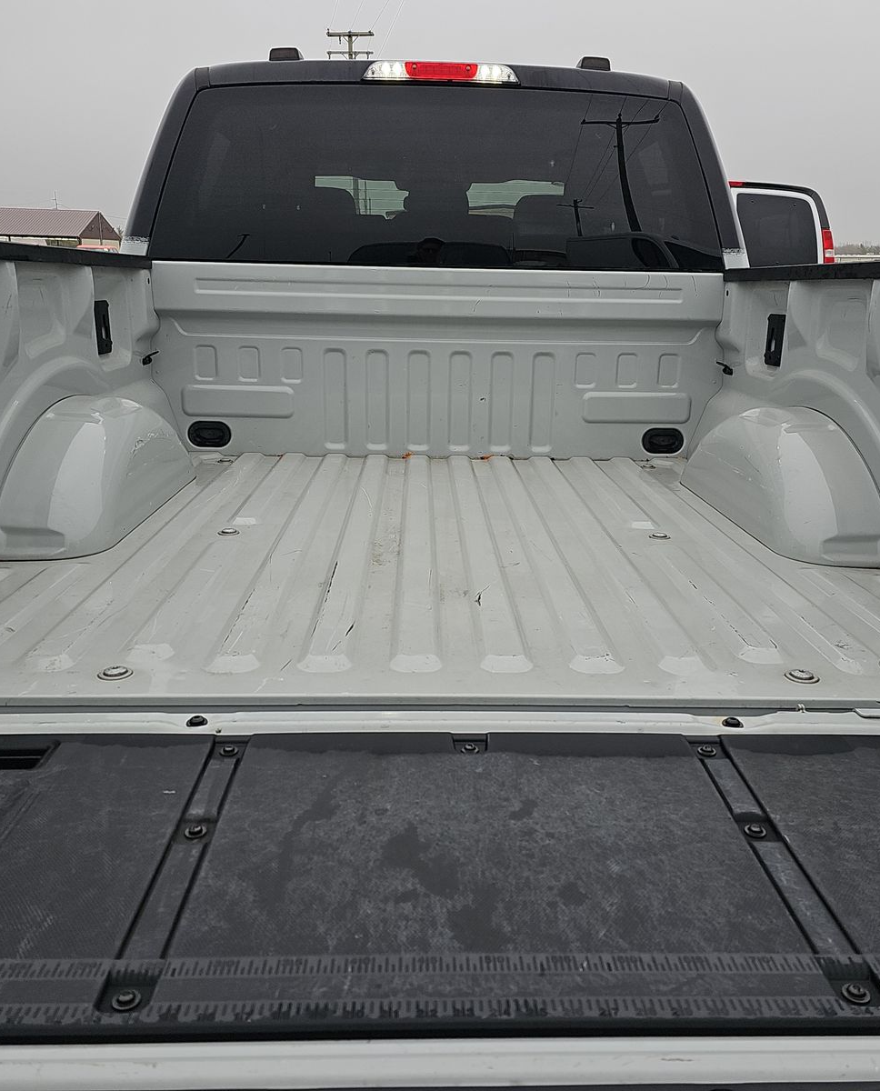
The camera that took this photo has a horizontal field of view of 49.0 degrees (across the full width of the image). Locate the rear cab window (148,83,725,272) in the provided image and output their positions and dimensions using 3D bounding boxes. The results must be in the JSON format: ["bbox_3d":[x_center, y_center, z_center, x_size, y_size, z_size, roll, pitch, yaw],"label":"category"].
[{"bbox_3d":[0.001,-1.026,2.720,1.635,0.502,0.089,0,11,-1],"label":"rear cab window"}]

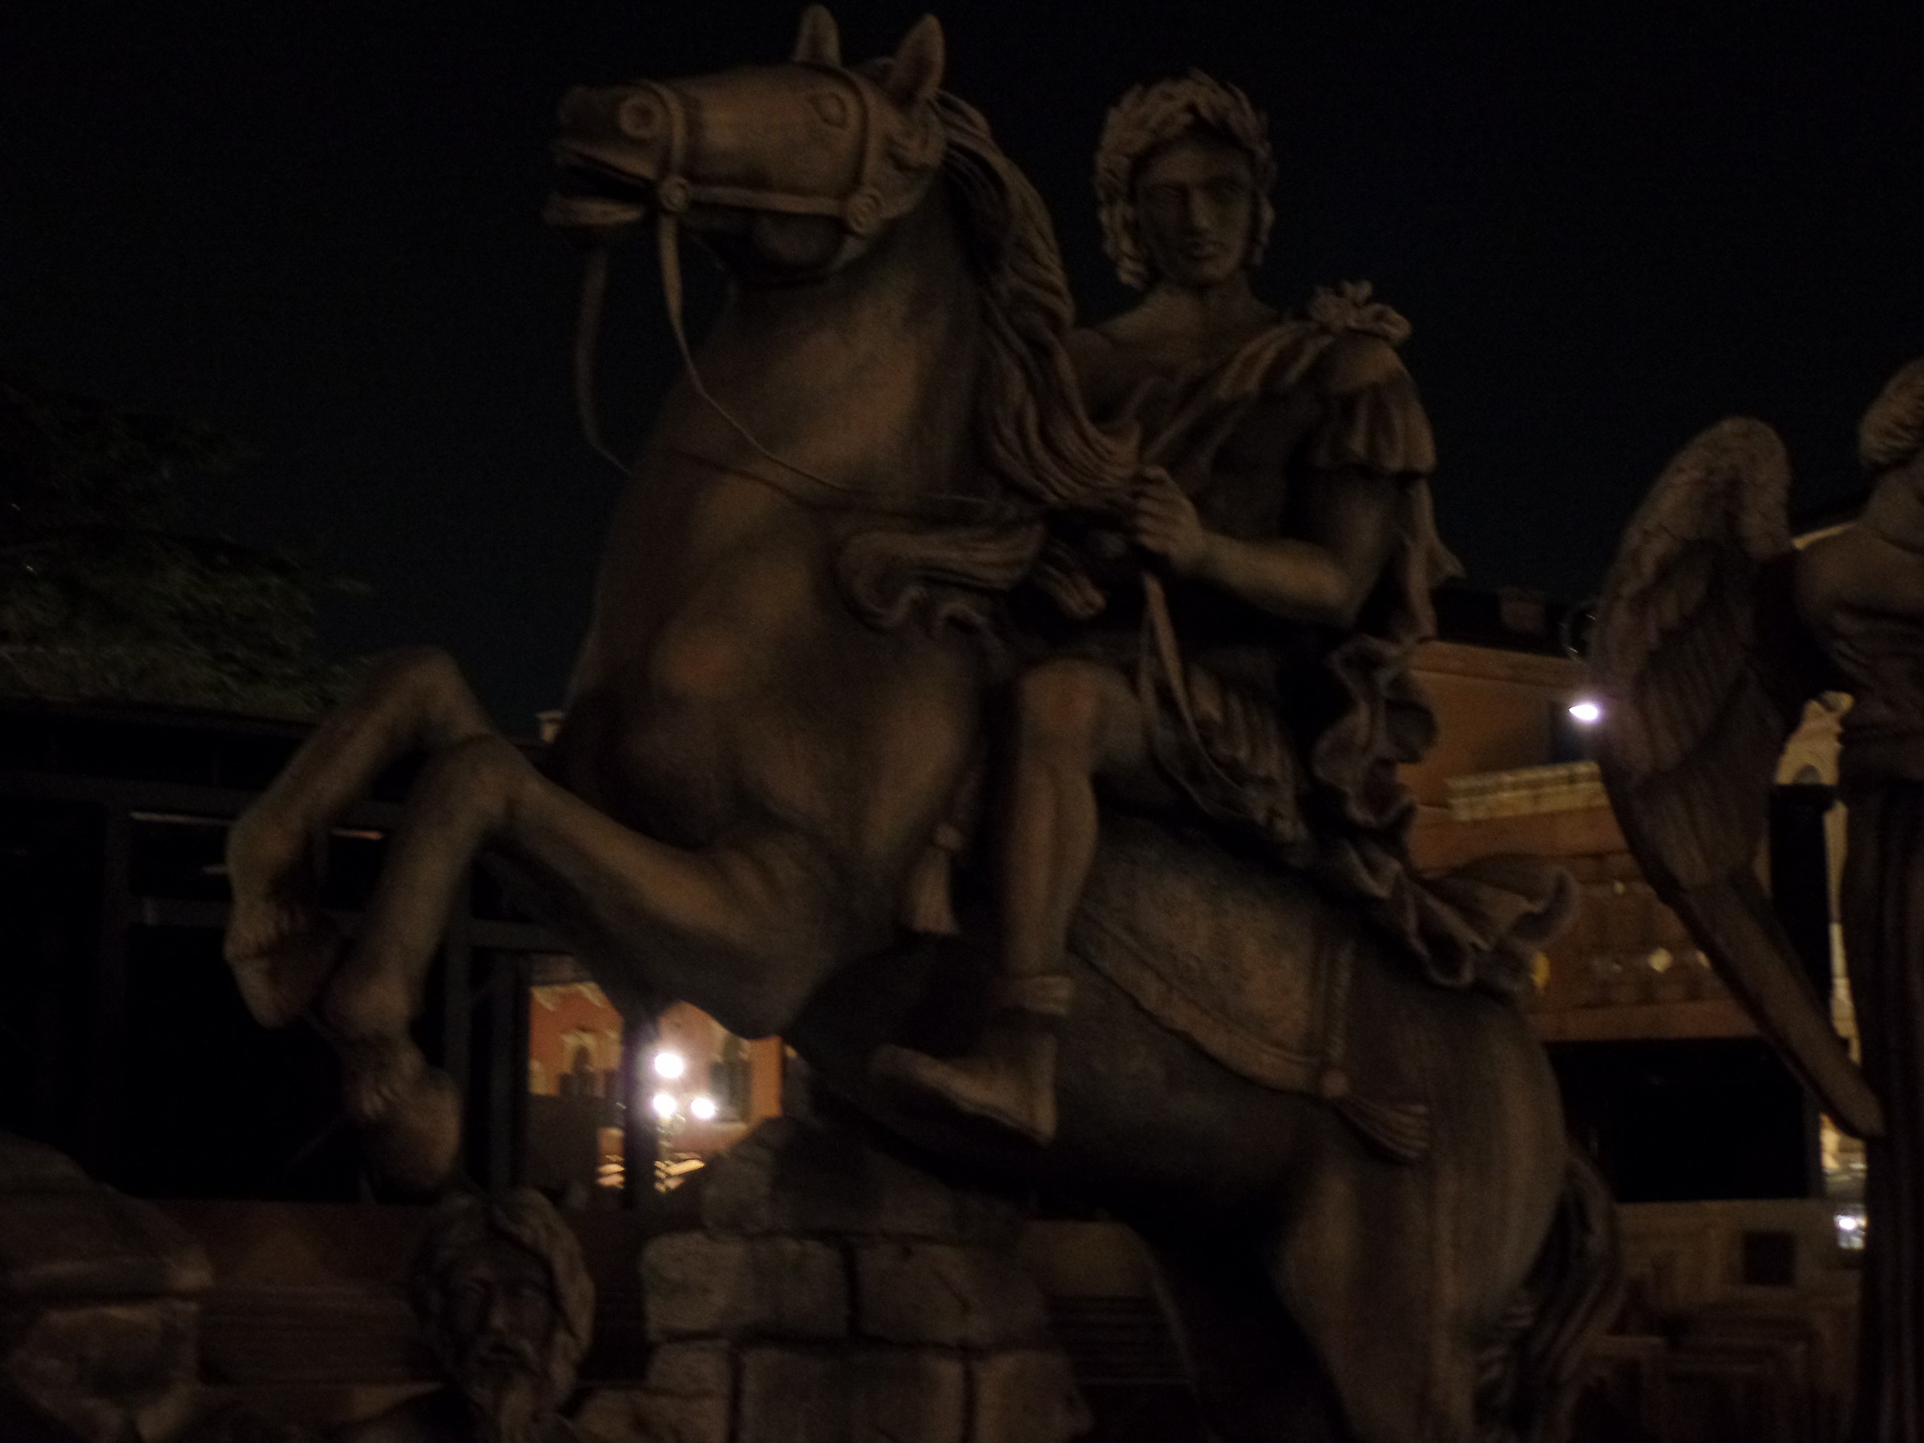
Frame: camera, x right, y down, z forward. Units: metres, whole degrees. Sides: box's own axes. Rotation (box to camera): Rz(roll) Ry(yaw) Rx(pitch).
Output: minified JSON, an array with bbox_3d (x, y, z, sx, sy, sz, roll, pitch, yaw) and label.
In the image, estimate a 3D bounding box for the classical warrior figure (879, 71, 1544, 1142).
[{"bbox_3d":[0.394,-0.191,7.500,1.120,1.860,1.050,7,-10,-42],"label":"classical warrior figure"}]

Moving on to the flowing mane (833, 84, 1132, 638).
[{"bbox_3d":[0.037,-0.606,7.300,0.470,0.930,0.360,5,-9,-32],"label":"flowing mane"}]

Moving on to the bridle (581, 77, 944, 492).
[{"bbox_3d":[-0.333,-0.718,7.150,0.580,0.730,0.320,4,-9,-30],"label":"bridle"}]

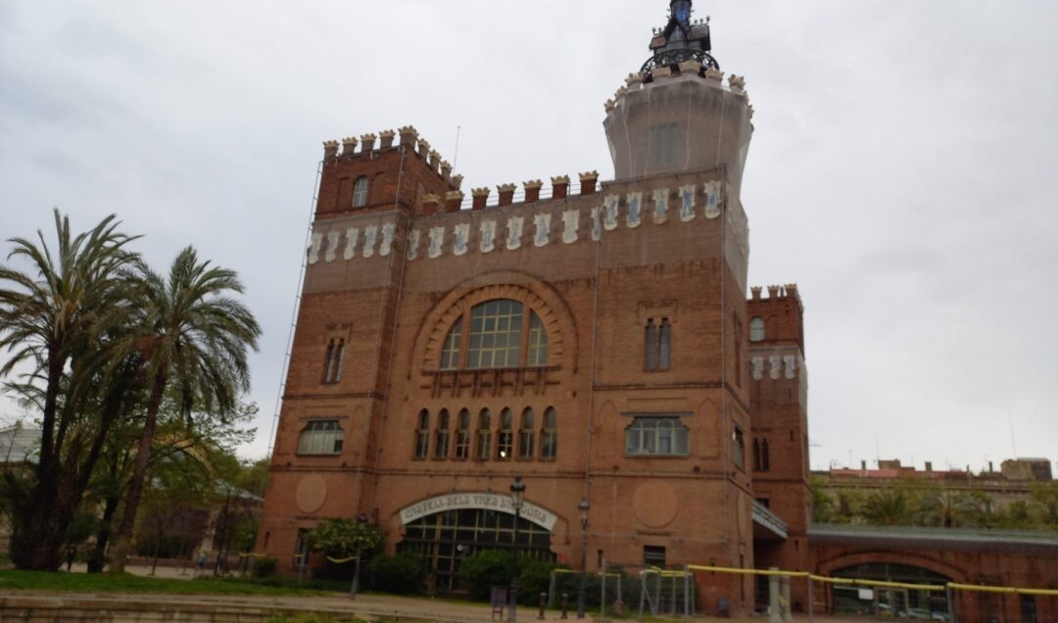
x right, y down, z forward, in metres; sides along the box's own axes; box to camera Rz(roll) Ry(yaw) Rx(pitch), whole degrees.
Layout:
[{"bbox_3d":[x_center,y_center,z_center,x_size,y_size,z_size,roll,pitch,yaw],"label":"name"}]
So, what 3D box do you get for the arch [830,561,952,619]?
[{"bbox_3d":[31.608,24.589,67.322,9.519,4.670,0.800,-4,-20,24],"label":"arch"}]

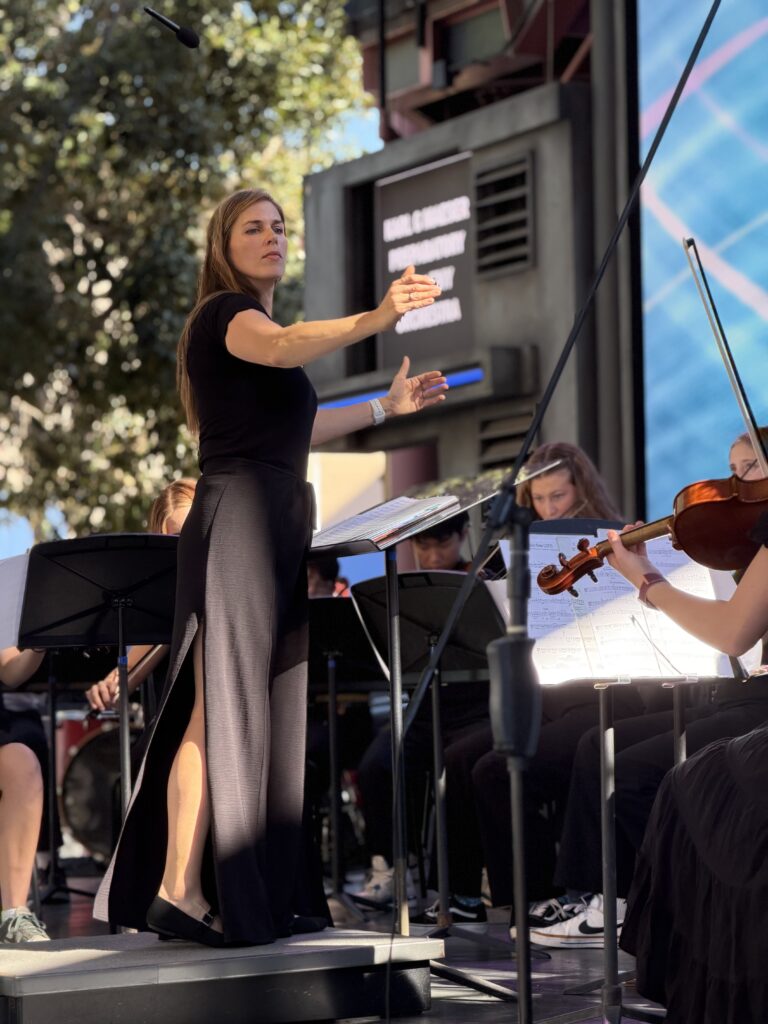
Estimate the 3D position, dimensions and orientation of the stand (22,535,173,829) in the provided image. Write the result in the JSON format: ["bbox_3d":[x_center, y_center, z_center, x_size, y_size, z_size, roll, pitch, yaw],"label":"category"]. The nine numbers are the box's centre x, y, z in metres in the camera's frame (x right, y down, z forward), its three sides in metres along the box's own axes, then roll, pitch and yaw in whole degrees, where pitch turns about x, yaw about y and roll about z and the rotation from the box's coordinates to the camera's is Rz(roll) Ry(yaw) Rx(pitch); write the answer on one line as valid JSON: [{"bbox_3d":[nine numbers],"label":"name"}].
[{"bbox_3d":[-0.676,0.618,7.650,0.510,1.080,0.460,0,-3,-18],"label":"stand"}]

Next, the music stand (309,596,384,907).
[{"bbox_3d":[-0.152,0.747,9.100,0.510,0.960,0.450,-2,-3,12],"label":"music stand"}]

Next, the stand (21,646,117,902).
[{"bbox_3d":[-1.143,0.808,10.200,0.510,1.000,0.450,-1,-3,-6],"label":"stand"}]

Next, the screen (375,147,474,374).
[{"bbox_3d":[0.210,-1.255,15.000,0.100,0.968,0.915,1,-4,-29],"label":"screen"}]

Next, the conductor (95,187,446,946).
[{"bbox_3d":[-0.247,0.119,6.450,0.740,1.630,0.500,-2,-3,12],"label":"conductor"}]

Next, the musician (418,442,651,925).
[{"bbox_3d":[0.360,0.504,8.350,0.520,1.340,0.750,-4,-4,40],"label":"musician"}]

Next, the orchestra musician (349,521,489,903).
[{"bbox_3d":[0.100,0.615,9.250,0.500,1.230,0.750,-3,-4,30],"label":"orchestra musician"}]

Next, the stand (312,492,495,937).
[{"bbox_3d":[0.031,0.523,6.750,0.480,1.140,0.510,0,-4,-27],"label":"stand"}]

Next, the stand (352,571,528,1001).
[{"bbox_3d":[0.145,0.648,7.600,0.510,0.980,0.470,-4,-4,40],"label":"stand"}]

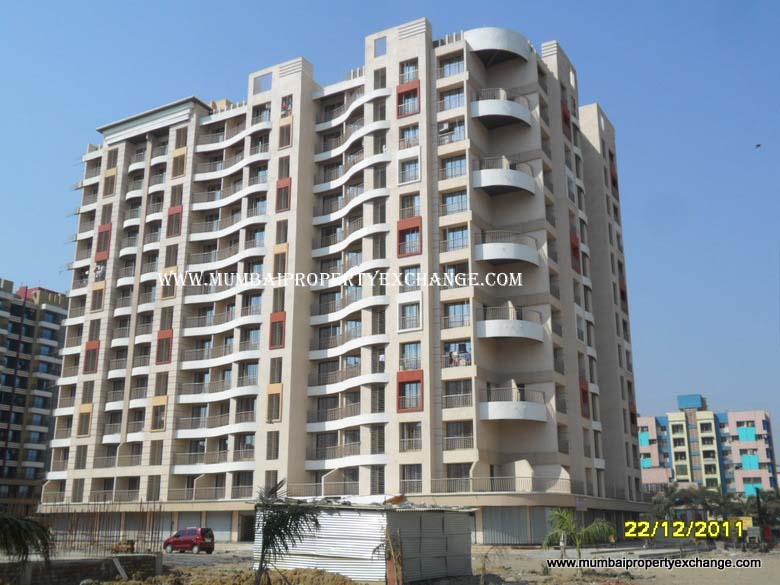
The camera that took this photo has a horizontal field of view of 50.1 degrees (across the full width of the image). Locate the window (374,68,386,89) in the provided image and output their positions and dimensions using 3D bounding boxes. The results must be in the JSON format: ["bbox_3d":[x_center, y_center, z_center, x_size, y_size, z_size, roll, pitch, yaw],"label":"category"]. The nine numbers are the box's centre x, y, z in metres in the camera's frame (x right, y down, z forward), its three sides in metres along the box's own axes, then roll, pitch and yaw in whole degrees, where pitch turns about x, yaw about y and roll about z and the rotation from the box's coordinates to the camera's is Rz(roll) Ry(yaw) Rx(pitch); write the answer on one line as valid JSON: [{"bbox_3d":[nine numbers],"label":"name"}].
[{"bbox_3d":[-0.705,-17.555,68.650,1.121,1.823,0.200,-9,-18,29],"label":"window"}]

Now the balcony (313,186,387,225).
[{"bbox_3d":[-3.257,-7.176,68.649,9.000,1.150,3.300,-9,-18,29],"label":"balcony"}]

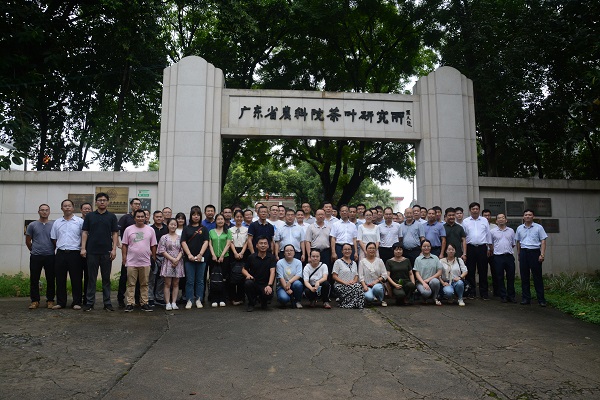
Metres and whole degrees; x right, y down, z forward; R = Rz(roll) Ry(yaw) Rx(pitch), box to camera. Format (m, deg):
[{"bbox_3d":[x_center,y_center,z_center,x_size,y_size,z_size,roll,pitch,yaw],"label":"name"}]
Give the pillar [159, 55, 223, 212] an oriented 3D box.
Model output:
[{"bbox_3d":[-2.707,-0.770,11.243,1.440,5.660,0.620,1,-7,-5],"label":"pillar"}]

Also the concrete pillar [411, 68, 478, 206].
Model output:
[{"bbox_3d":[3.870,-0.691,11.819,1.440,5.660,0.620,1,-7,-5],"label":"concrete pillar"}]

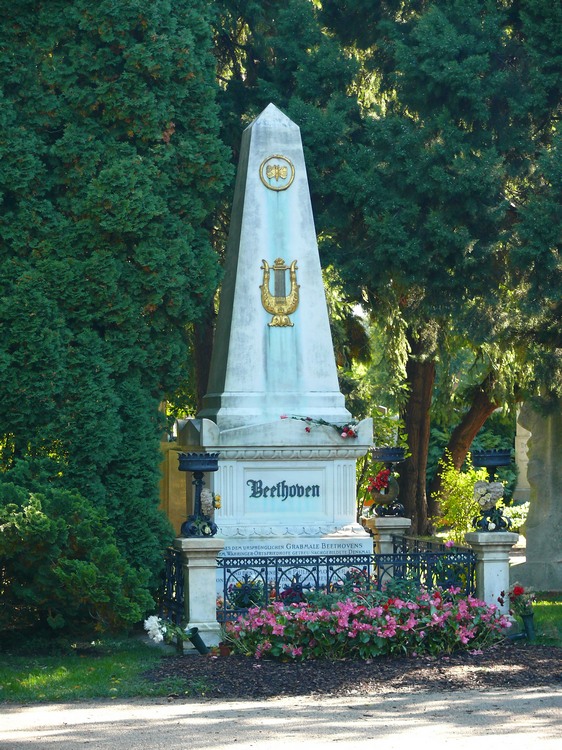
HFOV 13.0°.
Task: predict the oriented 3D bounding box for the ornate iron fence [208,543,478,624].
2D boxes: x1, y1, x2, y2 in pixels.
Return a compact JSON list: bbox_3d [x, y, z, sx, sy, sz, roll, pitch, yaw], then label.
[{"bbox_3d":[0.242,1.624,19.951,2.205,0.478,2.921,0,-1,-11],"label":"ornate iron fence"}]

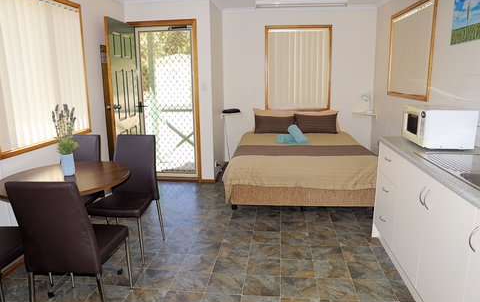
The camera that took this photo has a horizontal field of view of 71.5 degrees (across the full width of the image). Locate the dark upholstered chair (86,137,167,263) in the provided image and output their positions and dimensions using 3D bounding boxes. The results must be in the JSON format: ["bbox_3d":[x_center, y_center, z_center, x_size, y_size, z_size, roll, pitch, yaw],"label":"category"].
[{"bbox_3d":[-0.909,0.370,2.698,0.420,0.950,0.520,0,12,7],"label":"dark upholstered chair"}]

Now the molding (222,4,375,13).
[{"bbox_3d":[0.877,-2.147,5.003,2.300,0.075,0.070,2,13,7],"label":"molding"}]

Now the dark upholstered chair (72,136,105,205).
[{"bbox_3d":[-1.401,0.369,2.757,0.420,0.950,0.520,2,13,17],"label":"dark upholstered chair"}]

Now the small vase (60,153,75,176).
[{"bbox_3d":[-1.242,0.102,2.411,0.086,0.145,0.086,0,12,7],"label":"small vase"}]

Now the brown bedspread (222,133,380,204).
[{"bbox_3d":[0.761,0.106,4.386,1.650,0.470,2.080,0,12,7],"label":"brown bedspread"}]

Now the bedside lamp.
[{"bbox_3d":[1.935,-0.718,5.083,0.200,0.310,0.130,-7,13,-23],"label":"bedside lamp"}]

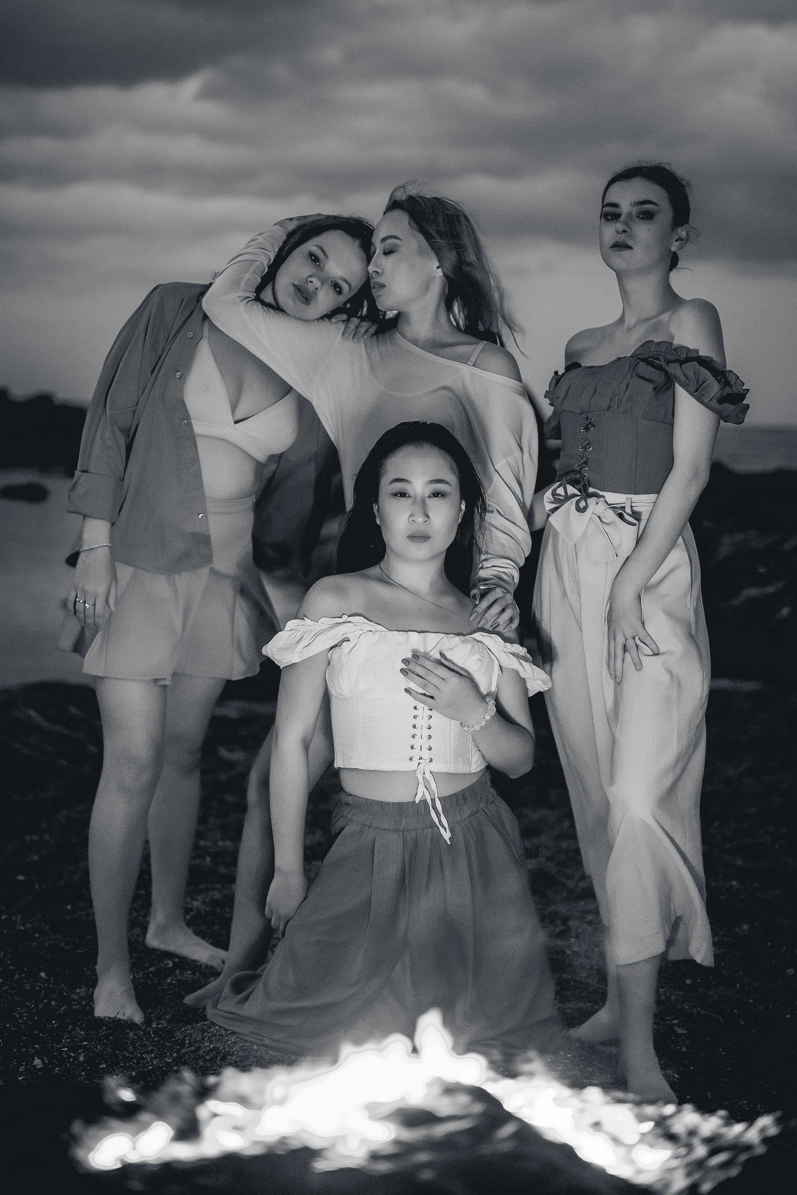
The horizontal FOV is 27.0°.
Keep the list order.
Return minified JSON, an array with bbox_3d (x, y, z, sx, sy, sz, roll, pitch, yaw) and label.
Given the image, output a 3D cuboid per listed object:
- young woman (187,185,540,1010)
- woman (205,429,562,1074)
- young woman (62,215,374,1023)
[{"bbox_3d":[-0.050,0.003,3.298,0.660,1.620,0.540,2,6,22],"label":"young woman"},{"bbox_3d":[-0.035,0.249,3.182,0.660,1.155,0.620,-1,6,-6],"label":"woman"},{"bbox_3d":[-0.385,0.025,3.380,0.600,1.560,0.550,-3,7,-28],"label":"young woman"}]

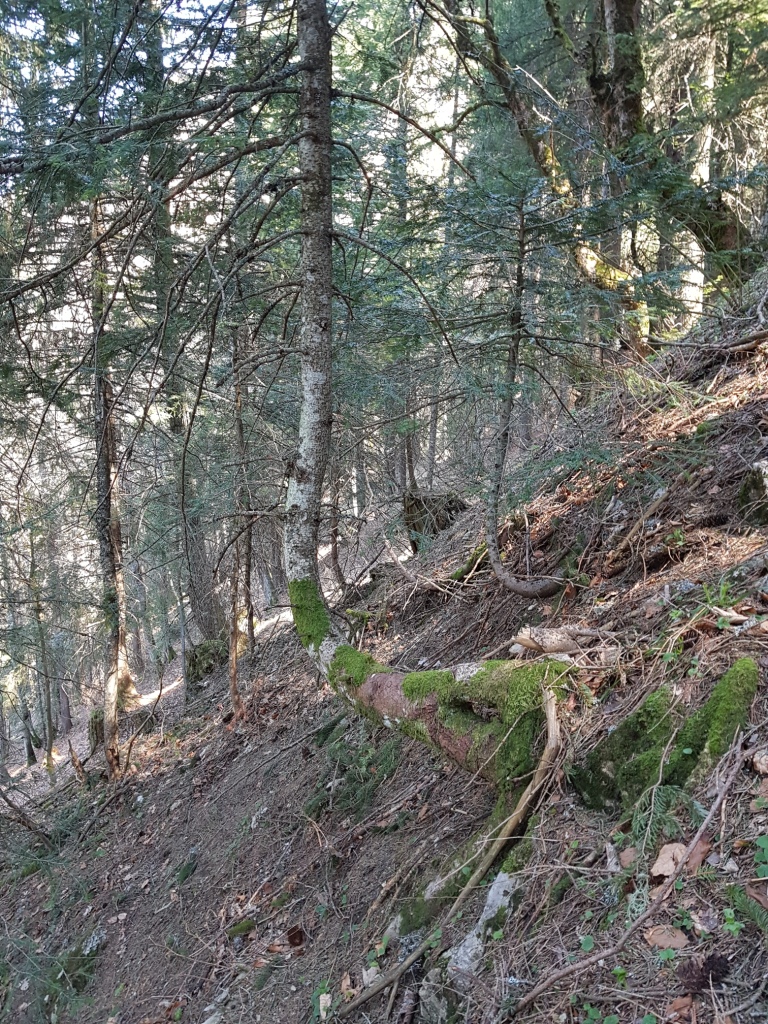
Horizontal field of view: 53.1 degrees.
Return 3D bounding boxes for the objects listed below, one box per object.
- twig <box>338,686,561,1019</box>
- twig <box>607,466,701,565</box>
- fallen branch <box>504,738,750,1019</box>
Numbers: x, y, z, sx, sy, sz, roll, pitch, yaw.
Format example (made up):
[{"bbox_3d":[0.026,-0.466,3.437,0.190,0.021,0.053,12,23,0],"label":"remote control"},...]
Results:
[{"bbox_3d":[0.263,0.994,2.237,0.160,1.102,0.122,42,-20,-7],"label":"twig"},{"bbox_3d":[1.326,-0.002,3.816,0.879,0.073,0.073,-38,3,-32],"label":"twig"},{"bbox_3d":[0.612,0.834,1.773,0.888,0.062,0.172,-39,3,-19],"label":"fallen branch"}]

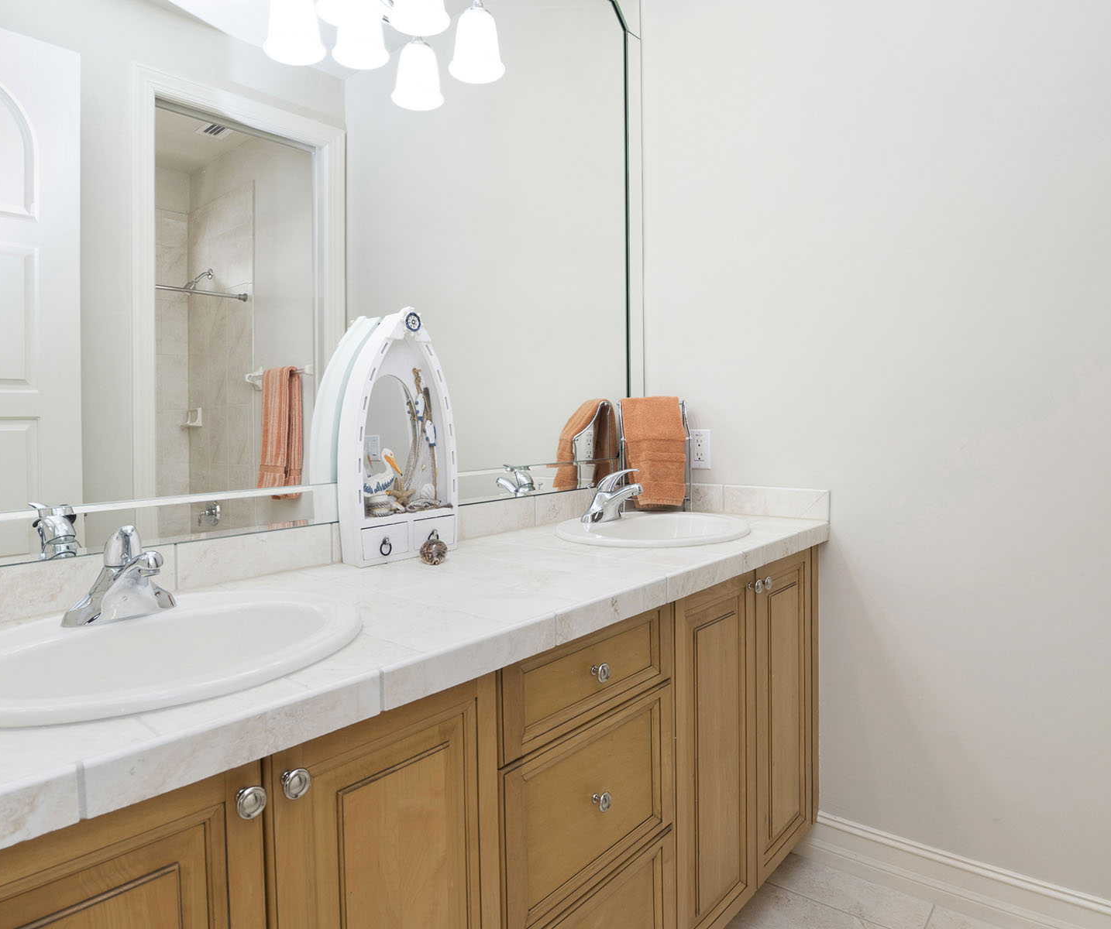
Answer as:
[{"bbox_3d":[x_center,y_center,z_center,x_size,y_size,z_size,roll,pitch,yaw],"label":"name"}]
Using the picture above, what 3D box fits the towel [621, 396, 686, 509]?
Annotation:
[{"bbox_3d":[0.276,-0.037,1.545,0.168,0.310,0.150,-1,2,0],"label":"towel"}]

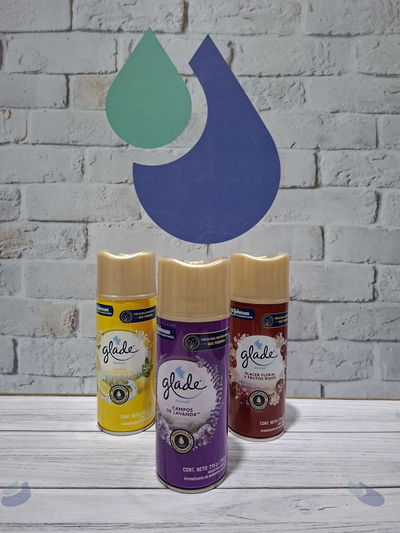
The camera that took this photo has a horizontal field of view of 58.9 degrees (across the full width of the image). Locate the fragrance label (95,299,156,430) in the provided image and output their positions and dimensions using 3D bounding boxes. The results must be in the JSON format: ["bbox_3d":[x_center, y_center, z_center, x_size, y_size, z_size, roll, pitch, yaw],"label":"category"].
[{"bbox_3d":[-0.075,0.094,0.368,0.059,0.131,0.059,1,6,3],"label":"fragrance label"}]

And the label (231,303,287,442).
[{"bbox_3d":[0.058,0.097,0.361,0.059,0.131,0.059,2,6,10],"label":"label"}]

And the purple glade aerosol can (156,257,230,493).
[{"bbox_3d":[-0.005,0.082,0.290,0.059,0.179,0.059,1,6,0],"label":"purple glade aerosol can"}]

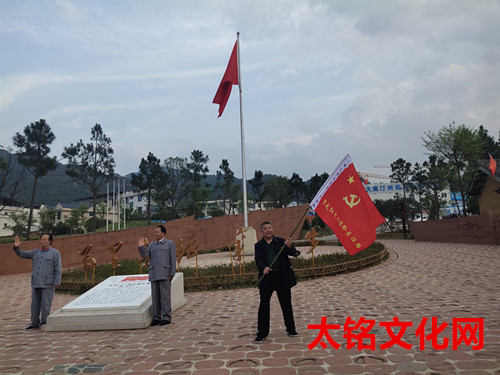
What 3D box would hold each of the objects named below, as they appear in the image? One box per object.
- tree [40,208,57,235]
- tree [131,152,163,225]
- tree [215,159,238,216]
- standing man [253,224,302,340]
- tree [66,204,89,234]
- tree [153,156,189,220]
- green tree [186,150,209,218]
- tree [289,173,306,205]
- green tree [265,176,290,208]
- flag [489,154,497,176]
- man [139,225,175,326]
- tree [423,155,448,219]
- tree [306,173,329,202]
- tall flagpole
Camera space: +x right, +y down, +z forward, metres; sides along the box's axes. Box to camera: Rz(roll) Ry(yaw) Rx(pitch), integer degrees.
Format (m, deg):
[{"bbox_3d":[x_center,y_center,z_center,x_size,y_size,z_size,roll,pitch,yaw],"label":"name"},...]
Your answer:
[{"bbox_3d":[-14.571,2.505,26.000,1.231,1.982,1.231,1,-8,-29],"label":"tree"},{"bbox_3d":[-10.606,0.147,37.000,3.115,7.549,3.115,0,-7,-16],"label":"tree"},{"bbox_3d":[-2.875,0.139,44.000,2.778,7.398,2.778,-2,-7,-4],"label":"tree"},{"bbox_3d":[0.390,1.347,5.300,0.641,1.676,0.500,-2,-7,-3],"label":"standing man"},{"bbox_3d":[-14.305,2.689,29.944,1.750,2.560,1.750,-2,-6,0],"label":"tree"},{"bbox_3d":[-8.808,0.207,40.000,3.788,7.398,3.788,-1,-7,-12],"label":"tree"},{"bbox_3d":[-4.976,-0.177,34.227,2.100,6.770,2.100,-2,-6,0],"label":"green tree"},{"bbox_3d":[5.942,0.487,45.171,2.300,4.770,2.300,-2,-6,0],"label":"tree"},{"bbox_3d":[3.640,1.120,48.000,3.283,5.056,3.283,-3,-7,4],"label":"green tree"},{"bbox_3d":[15.586,-1.414,23.208,0.500,1.400,0.300,-6,-7,30],"label":"flag"},{"bbox_3d":[-1.634,1.546,6.380,0.600,1.730,0.450,-4,-6,13],"label":"man"},{"bbox_3d":[19.490,0.518,38.000,2.599,7.901,2.599,-6,-8,27],"label":"tree"},{"bbox_3d":[8.632,0.372,46.177,2.800,4.620,2.700,-2,-6,0],"label":"tree"},{"bbox_3d":[-0.416,-3.311,19.756,0.180,10.840,0.180,-2,-6,0],"label":"tall flagpole"}]

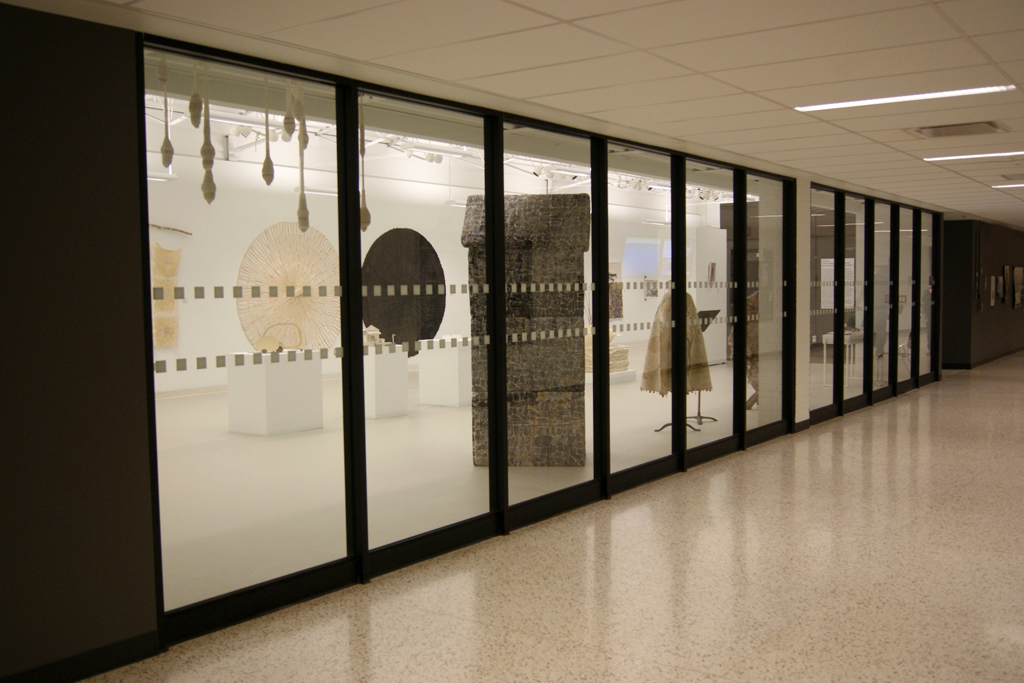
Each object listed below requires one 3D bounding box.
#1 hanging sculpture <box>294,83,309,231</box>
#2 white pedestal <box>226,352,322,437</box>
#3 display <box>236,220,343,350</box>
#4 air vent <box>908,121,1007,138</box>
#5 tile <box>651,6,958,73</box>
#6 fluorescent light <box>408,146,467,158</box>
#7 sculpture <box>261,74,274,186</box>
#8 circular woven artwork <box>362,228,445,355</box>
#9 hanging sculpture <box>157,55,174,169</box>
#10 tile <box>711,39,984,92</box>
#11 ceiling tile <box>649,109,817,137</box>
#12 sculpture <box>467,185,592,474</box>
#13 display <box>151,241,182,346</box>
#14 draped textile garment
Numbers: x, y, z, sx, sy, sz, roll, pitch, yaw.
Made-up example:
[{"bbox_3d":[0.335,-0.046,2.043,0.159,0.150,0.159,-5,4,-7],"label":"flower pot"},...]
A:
[{"bbox_3d":[-1.200,-1.069,5.360,0.075,0.877,0.075,2,5,37],"label":"hanging sculpture"},{"bbox_3d":[-2.566,0.541,10.203,0.640,0.850,0.750,2,5,37],"label":"white pedestal"},{"bbox_3d":[-3.264,-0.692,14.240,0.120,2.200,2.140,3,5,37],"label":"display"},{"bbox_3d":[3.110,-1.493,6.550,0.580,0.060,0.580,2,5,37],"label":"air vent"},{"bbox_3d":[1.257,-1.316,4.096,1.220,0.025,0.610,2,5,37],"label":"tile"},{"bbox_3d":[-1.048,-2.672,13.200,0.180,0.090,1.220,2,5,37],"label":"fluorescent light"},{"bbox_3d":[-1.347,-1.180,5.161,0.069,0.649,0.069,2,5,37],"label":"sculpture"},{"bbox_3d":[-1.831,-0.816,16.123,0.100,2.220,2.150,3,5,37],"label":"circular woven artwork"},{"bbox_3d":[-1.613,-1.076,4.396,0.064,0.518,0.064,3,5,37],"label":"hanging sculpture"},{"bbox_3d":[1.618,-1.344,4.585,1.220,0.020,0.610,3,5,37],"label":"tile"},{"bbox_3d":[1.433,-1.456,6.260,1.116,0.020,0.610,3,5,37],"label":"ceiling tile"},{"bbox_3d":[0.154,-0.102,8.161,1.078,2.324,0.500,0,4,2],"label":"sculpture"},{"bbox_3d":[-4.747,-0.651,12.859,0.040,1.420,0.460,2,5,37],"label":"display"},{"bbox_3d":[1.748,0.003,9.973,0.739,1.100,0.550,1,4,10],"label":"draped textile garment"}]

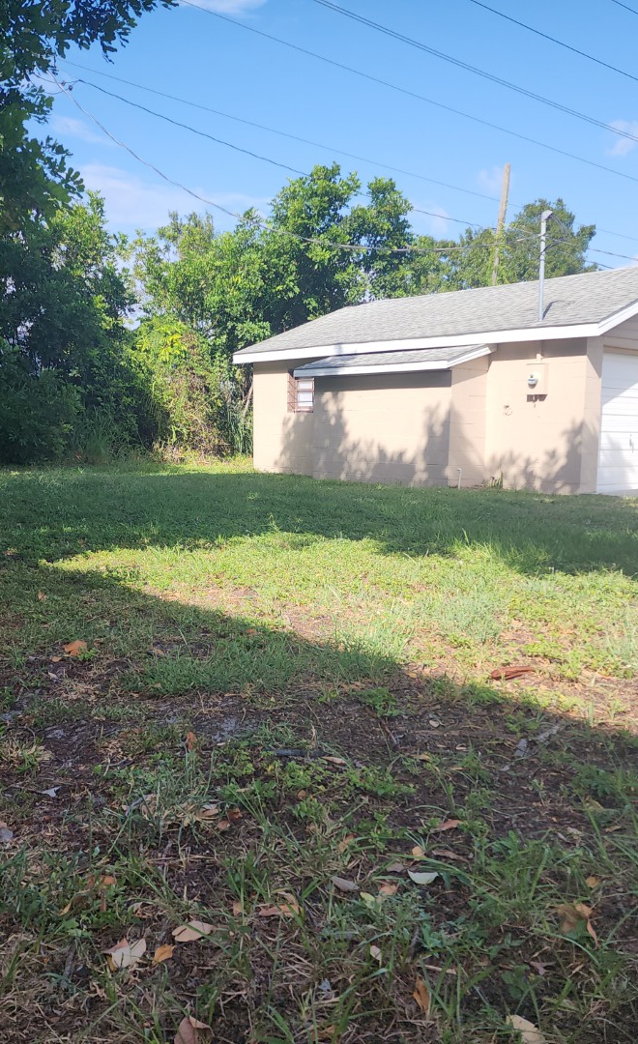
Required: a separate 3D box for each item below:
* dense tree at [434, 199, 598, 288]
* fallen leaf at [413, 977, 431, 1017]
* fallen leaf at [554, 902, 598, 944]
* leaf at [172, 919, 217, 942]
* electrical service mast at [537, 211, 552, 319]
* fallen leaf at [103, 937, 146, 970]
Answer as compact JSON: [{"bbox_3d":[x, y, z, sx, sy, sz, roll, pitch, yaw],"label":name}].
[{"bbox_3d":[6.287,-6.389,30.498,5.700,8.370,5.400,1,6,0],"label":"dense tree"},{"bbox_3d":[0.171,0.777,1.522,0.032,0.025,0.090,1,6,0],"label":"fallen leaf"},{"bbox_3d":[0.496,0.757,1.761,0.075,0.030,0.070,3,6,17],"label":"fallen leaf"},{"bbox_3d":[-0.231,0.753,1.701,0.085,0.020,0.055,-1,6,-17],"label":"leaf"},{"bbox_3d":[3.213,-3.608,13.133,0.190,1.620,0.100,1,6,6],"label":"electrical service mast"},{"bbox_3d":[-0.346,0.758,1.635,0.074,0.030,0.060,0,6,-11],"label":"fallen leaf"}]

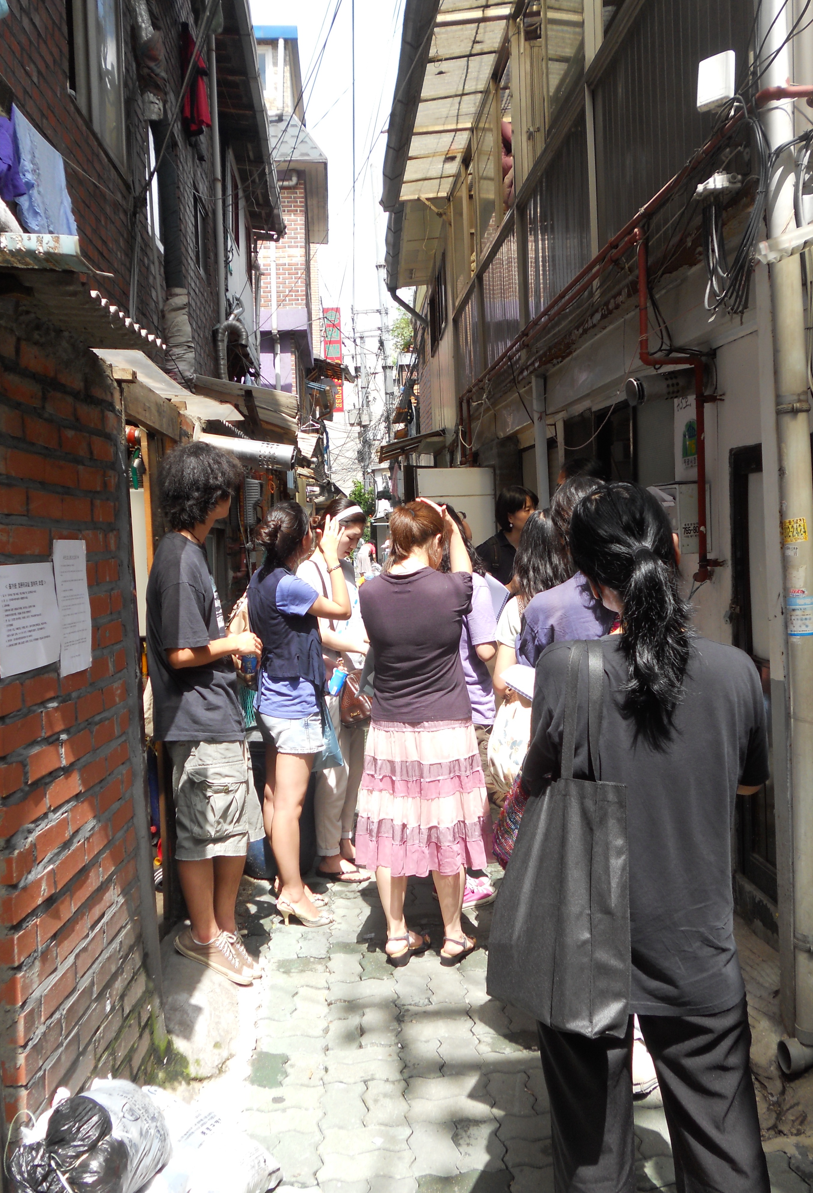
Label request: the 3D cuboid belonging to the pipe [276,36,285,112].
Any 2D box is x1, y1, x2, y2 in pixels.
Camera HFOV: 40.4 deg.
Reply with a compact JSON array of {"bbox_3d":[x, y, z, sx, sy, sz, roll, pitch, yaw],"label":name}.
[{"bbox_3d":[-1.986,-8.274,17.500,0.090,1.170,0.090,1,3,-4],"label":"pipe"}]

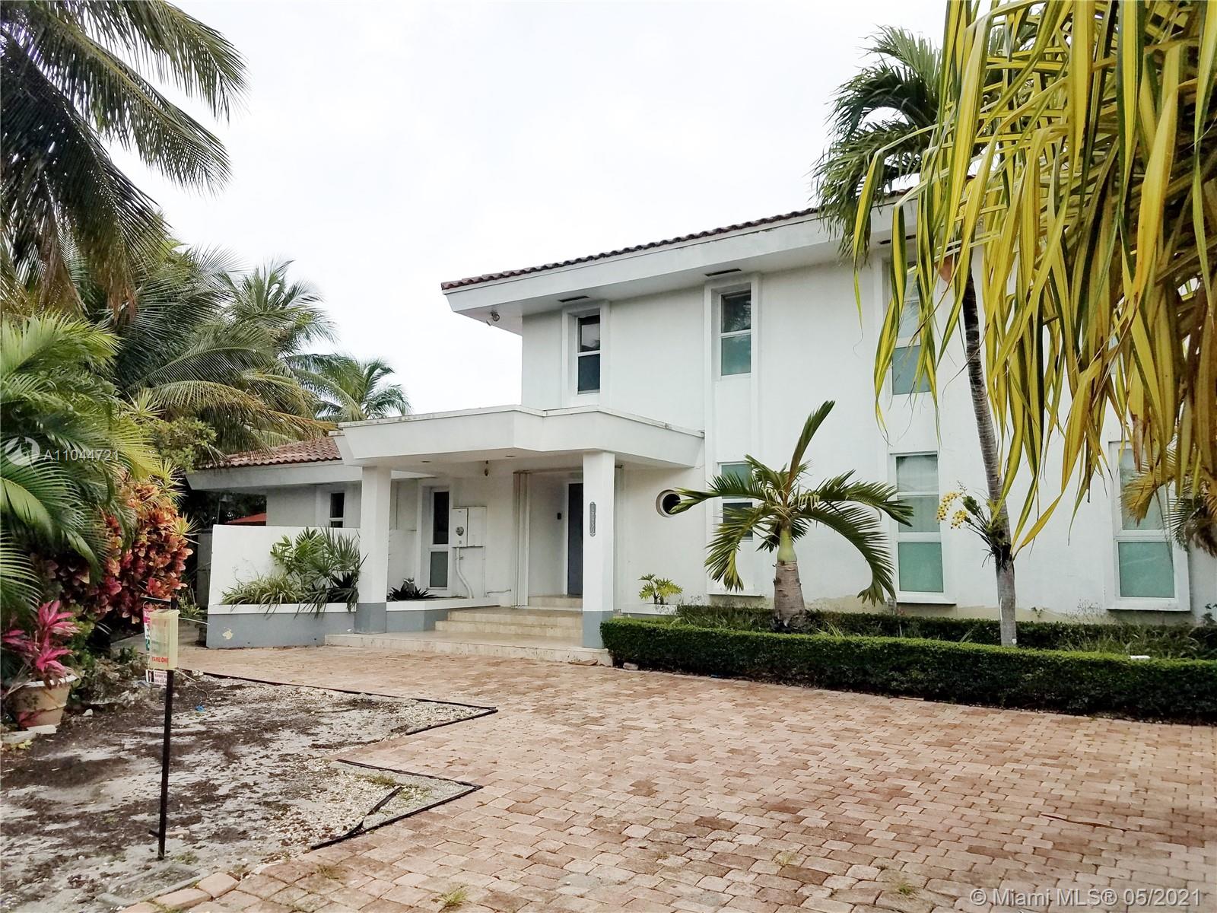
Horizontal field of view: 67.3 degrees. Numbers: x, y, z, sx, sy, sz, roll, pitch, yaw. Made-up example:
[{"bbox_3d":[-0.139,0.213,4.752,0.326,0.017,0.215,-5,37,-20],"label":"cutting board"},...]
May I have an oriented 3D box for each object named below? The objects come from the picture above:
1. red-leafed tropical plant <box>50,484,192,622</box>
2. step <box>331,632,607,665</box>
[{"bbox_3d":[-6.701,1.492,12.514,1.850,2.350,1.750,4,-7,-28],"label":"red-leafed tropical plant"},{"bbox_3d":[-1.902,2.826,13.700,4.968,0.170,1.250,-2,-6,26],"label":"step"}]

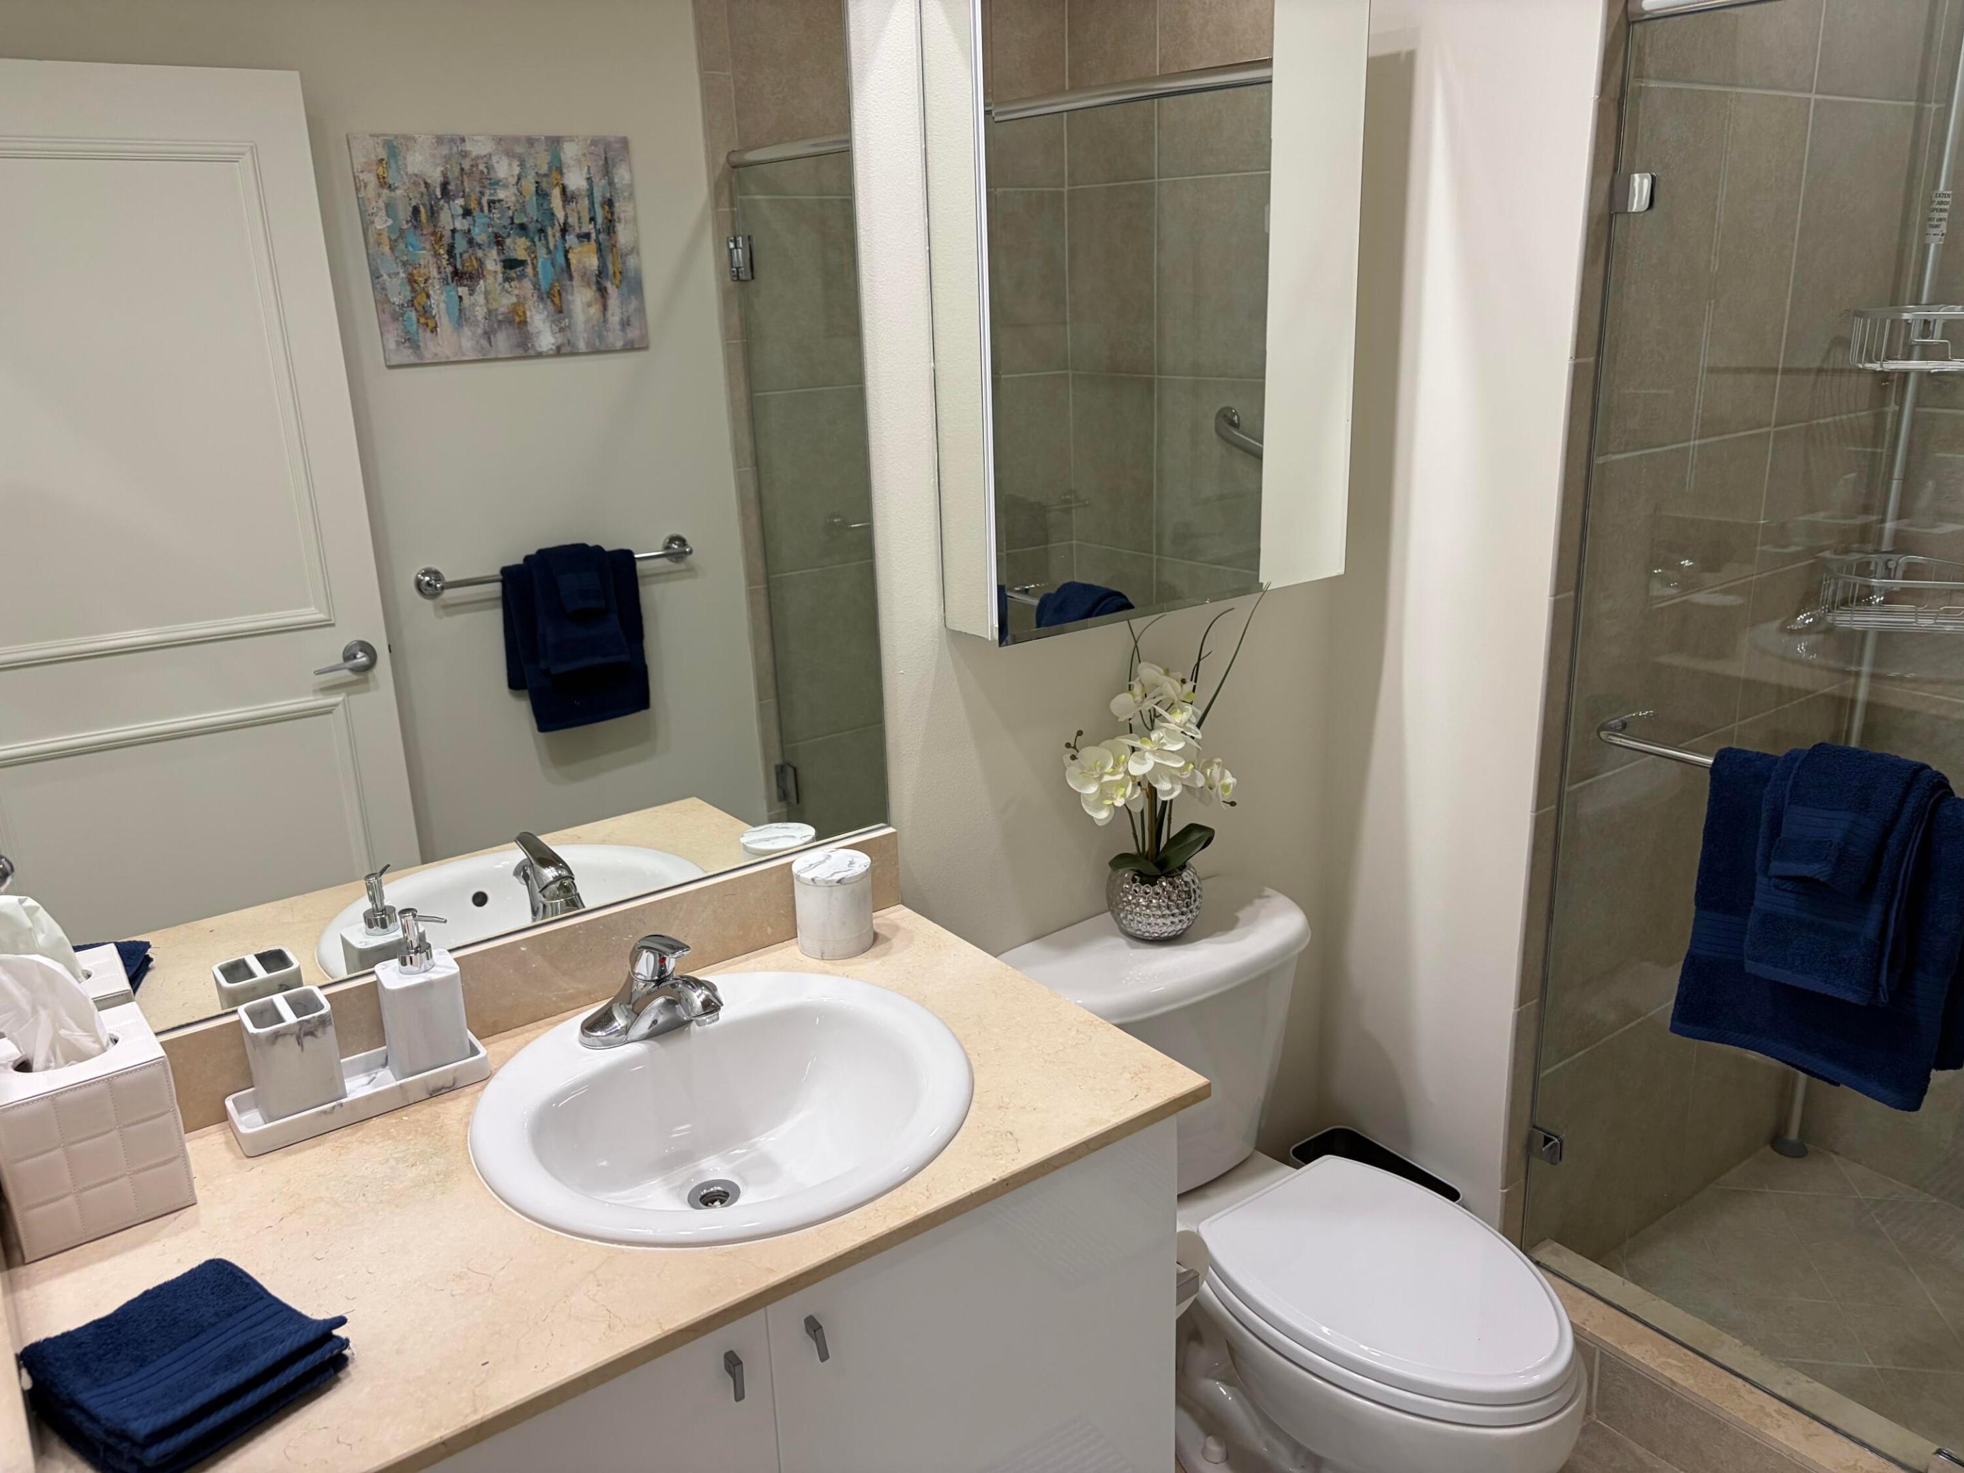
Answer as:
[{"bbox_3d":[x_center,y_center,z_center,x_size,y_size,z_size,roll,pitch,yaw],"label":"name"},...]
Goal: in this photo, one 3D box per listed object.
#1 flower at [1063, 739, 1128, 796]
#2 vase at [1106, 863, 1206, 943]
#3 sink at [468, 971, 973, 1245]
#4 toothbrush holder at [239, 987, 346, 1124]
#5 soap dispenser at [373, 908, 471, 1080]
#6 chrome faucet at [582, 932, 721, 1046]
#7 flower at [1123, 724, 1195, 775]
[{"bbox_3d":[0.152,0.041,1.950,0.085,0.070,0.050,-6,18,-14],"label":"flower"},{"bbox_3d":[0.239,0.225,2.030,0.131,0.102,0.131,-2,18,1],"label":"vase"},{"bbox_3d":[-0.246,0.422,1.474,0.484,0.180,0.484,-14,21,-34],"label":"sink"},{"bbox_3d":[-0.658,0.312,1.414,0.072,0.112,0.066,-14,21,-34],"label":"toothbrush holder"},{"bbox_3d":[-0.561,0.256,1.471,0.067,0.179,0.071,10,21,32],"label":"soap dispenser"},{"bbox_3d":[-0.315,0.256,1.510,0.160,0.120,0.180,-14,21,-34],"label":"chrome faucet"},{"bbox_3d":[0.234,0.016,1.945,0.094,0.064,0.055,-4,18,-7],"label":"flower"}]

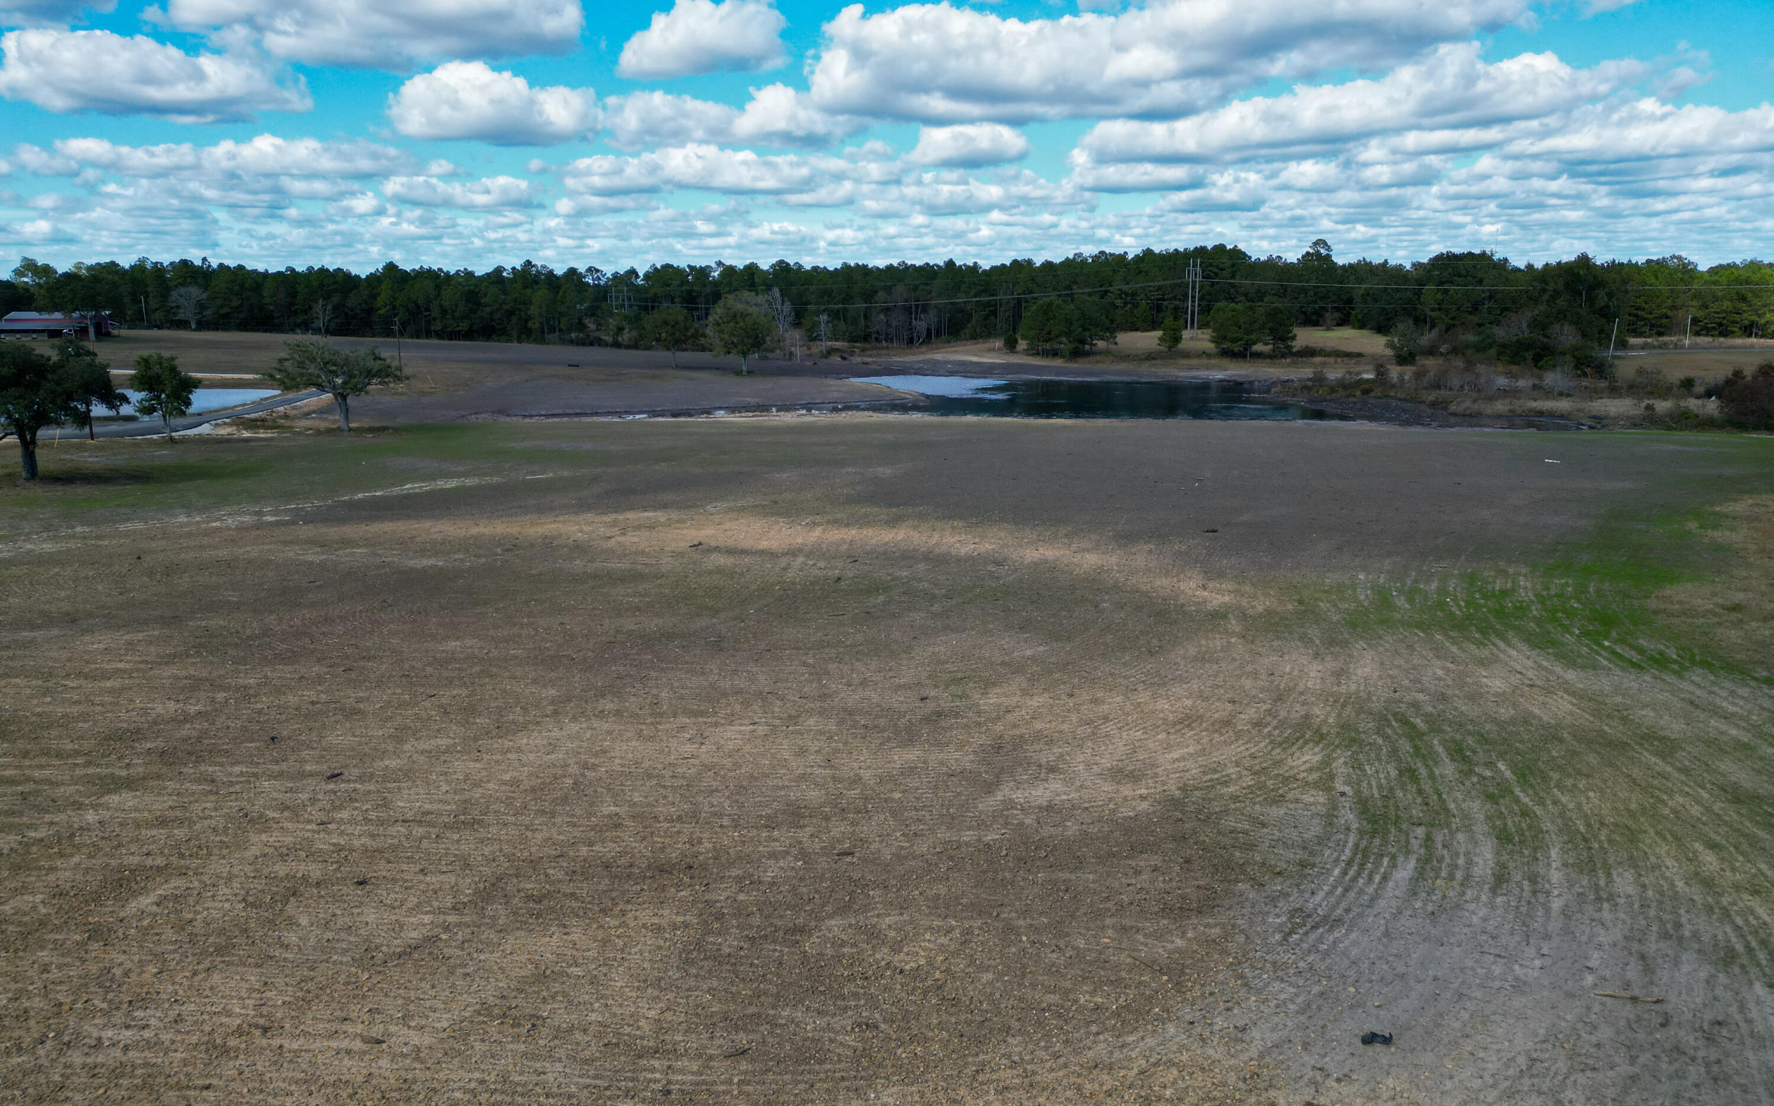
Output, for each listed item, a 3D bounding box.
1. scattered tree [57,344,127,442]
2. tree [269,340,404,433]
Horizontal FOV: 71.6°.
[{"bbox_3d":[-65.720,-13.390,101.850,5.300,8.090,5.040,-8,14,-32],"label":"scattered tree"},{"bbox_3d":[-48.000,-14.570,107.720,10.750,7.980,9.670,-5,13,-23],"label":"tree"}]

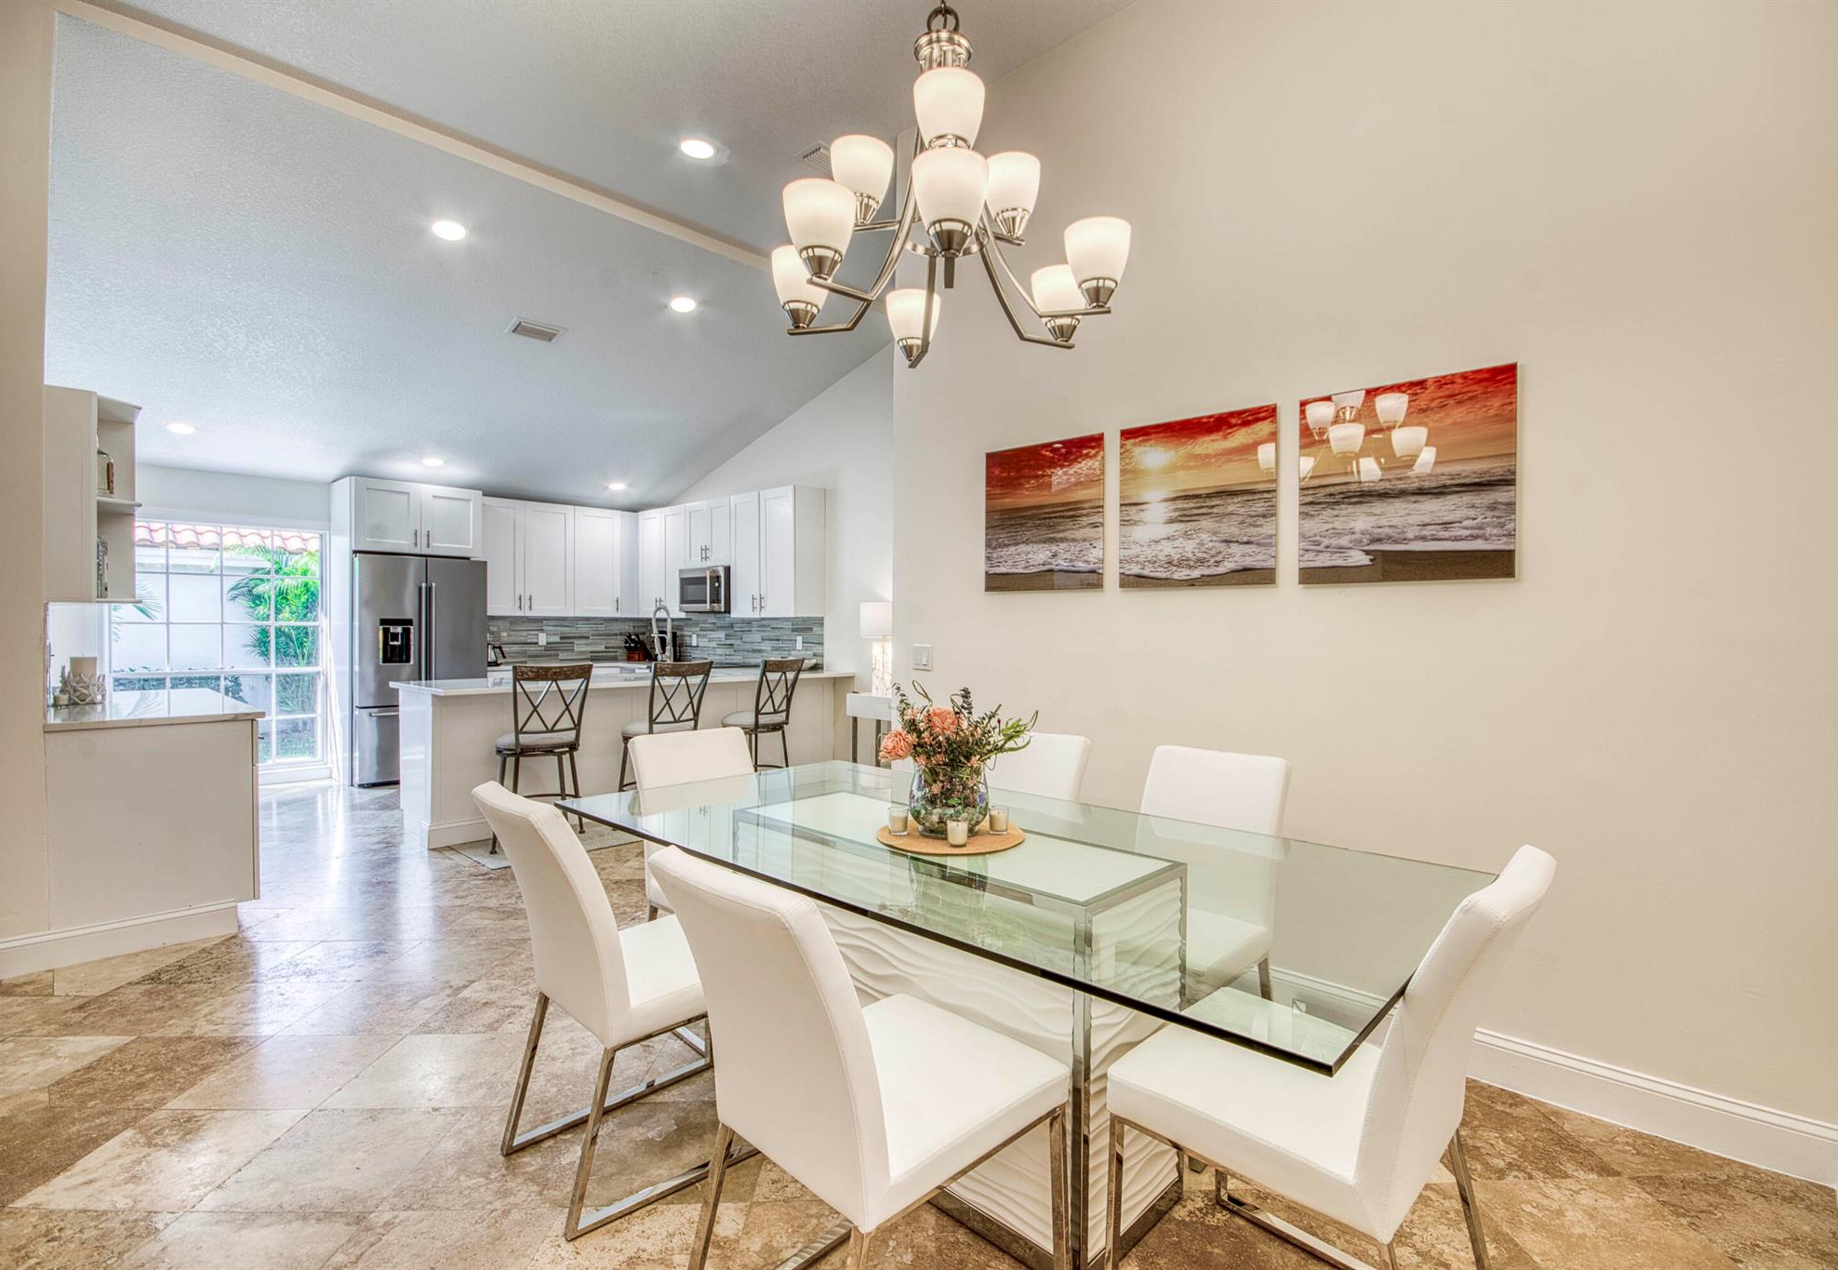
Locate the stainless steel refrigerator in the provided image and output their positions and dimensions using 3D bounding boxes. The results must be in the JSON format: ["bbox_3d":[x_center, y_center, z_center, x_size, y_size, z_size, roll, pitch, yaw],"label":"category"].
[{"bbox_3d":[-4.261,0.288,6.675,0.740,1.800,0.925,1,1,43],"label":"stainless steel refrigerator"}]

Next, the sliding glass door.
[{"bbox_3d":[-5.291,0.109,6.062,0.090,1.890,1.240,1,1,43],"label":"sliding glass door"}]

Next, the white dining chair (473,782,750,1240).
[{"bbox_3d":[-0.692,0.813,1.967,0.440,0.905,0.650,1,1,43],"label":"white dining chair"}]

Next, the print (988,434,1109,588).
[{"bbox_3d":[0.510,-0.484,3.273,0.585,0.605,0.030,1,1,41],"label":"print"}]

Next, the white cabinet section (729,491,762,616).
[{"bbox_3d":[-1.398,-0.683,7.003,0.420,1.067,0.320,1,1,42],"label":"white cabinet section"}]

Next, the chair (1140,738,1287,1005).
[{"bbox_3d":[0.754,0.823,2.297,0.440,0.905,0.650,1,1,43],"label":"chair"}]

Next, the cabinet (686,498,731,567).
[{"bbox_3d":[-1.822,-0.926,7.377,0.765,0.585,0.330,1,1,43],"label":"cabinet"}]

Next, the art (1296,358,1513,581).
[{"bbox_3d":[1.440,-0.459,2.380,0.575,0.600,0.026,1,0,41],"label":"art"}]

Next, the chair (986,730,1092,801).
[{"bbox_3d":[0.251,0.814,2.784,0.440,0.905,0.650,1,1,43],"label":"chair"}]

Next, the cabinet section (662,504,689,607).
[{"bbox_3d":[-2.259,-0.697,7.785,0.405,1.067,0.320,1,1,42],"label":"cabinet section"}]

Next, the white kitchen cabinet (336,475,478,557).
[{"bbox_3d":[-4.418,-0.971,6.883,0.627,0.580,0.969,1,0,41],"label":"white kitchen cabinet"}]

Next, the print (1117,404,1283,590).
[{"bbox_3d":[0.961,-0.468,2.795,0.575,0.600,0.026,1,0,41],"label":"print"}]

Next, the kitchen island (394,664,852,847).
[{"bbox_3d":[-1.904,0.769,5.856,0.930,0.920,3.210,1,0,41],"label":"kitchen island"}]

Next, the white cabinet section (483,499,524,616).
[{"bbox_3d":[-3.894,-0.708,7.259,0.320,1.067,0.449,1,1,42],"label":"white cabinet section"}]

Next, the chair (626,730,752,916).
[{"bbox_3d":[-0.608,0.801,2.655,0.620,0.900,0.455,1,0,41],"label":"chair"}]

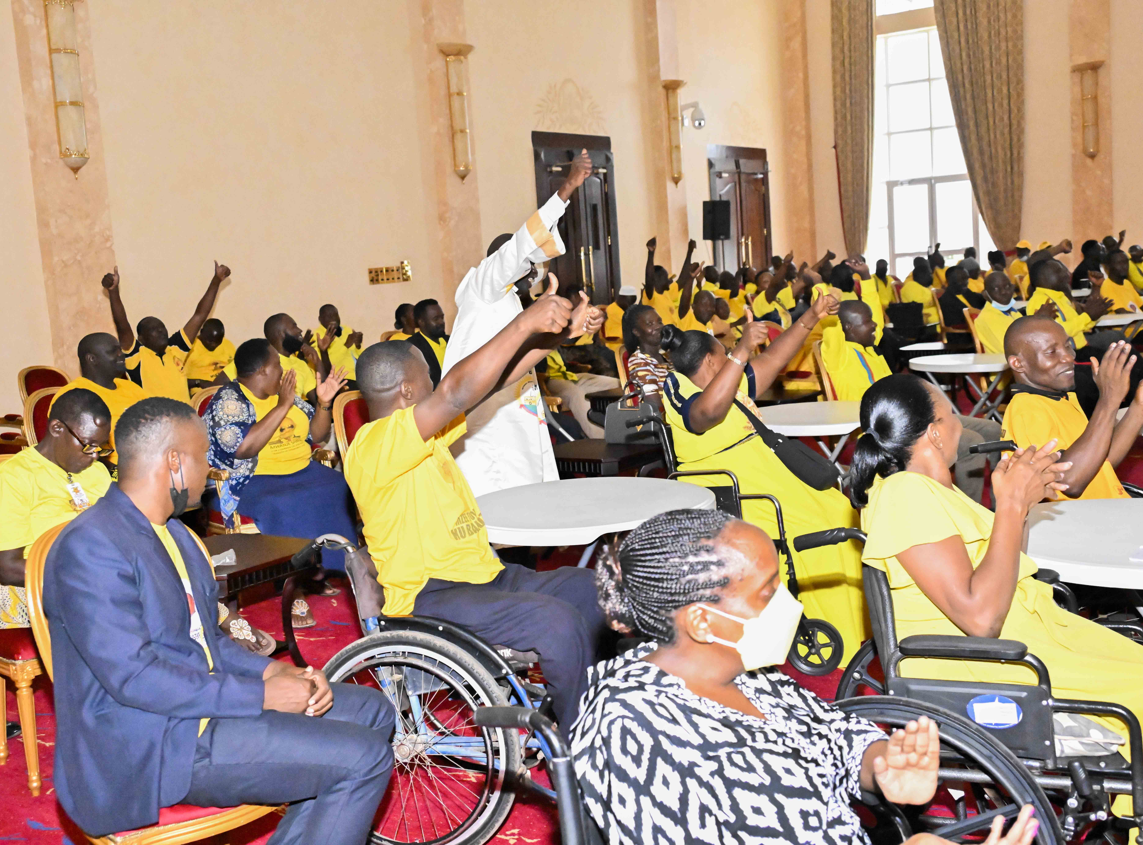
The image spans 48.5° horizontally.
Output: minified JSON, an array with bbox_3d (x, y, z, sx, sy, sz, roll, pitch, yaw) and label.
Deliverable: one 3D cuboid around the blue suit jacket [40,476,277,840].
[{"bbox_3d":[-0.842,0.443,2.550,0.450,0.650,0.490,-2,7,12],"label":"blue suit jacket"}]

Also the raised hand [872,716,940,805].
[{"bbox_3d":[0.481,0.485,1.820,0.090,0.140,0.060,-3,8,9],"label":"raised hand"}]

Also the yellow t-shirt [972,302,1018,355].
[{"bbox_3d":[2.682,-0.499,7.900,0.290,0.540,0.450,2,10,38],"label":"yellow t-shirt"}]

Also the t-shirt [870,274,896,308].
[{"bbox_3d":[3.686,-1.524,15.000,0.410,0.490,0.250,-8,8,-30],"label":"t-shirt"}]

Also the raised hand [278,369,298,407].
[{"bbox_3d":[-1.198,-0.146,5.350,0.080,0.170,0.050,15,6,20],"label":"raised hand"}]

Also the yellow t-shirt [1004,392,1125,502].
[{"bbox_3d":[1.512,0.144,3.850,0.360,0.540,0.480,1,10,35],"label":"yellow t-shirt"}]

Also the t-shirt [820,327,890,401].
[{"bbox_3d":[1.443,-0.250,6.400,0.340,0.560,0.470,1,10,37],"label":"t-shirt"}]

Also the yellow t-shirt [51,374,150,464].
[{"bbox_3d":[-2.420,0.020,6.500,0.310,0.540,0.490,1,9,37],"label":"yellow t-shirt"}]

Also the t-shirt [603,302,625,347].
[{"bbox_3d":[0.426,-0.793,10.800,0.320,0.560,0.450,1,10,35],"label":"t-shirt"}]

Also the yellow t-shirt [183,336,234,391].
[{"bbox_3d":[-2.542,-0.331,8.900,0.280,0.520,0.430,3,10,44],"label":"yellow t-shirt"}]

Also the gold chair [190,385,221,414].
[{"bbox_3d":[-1.414,0.392,5.700,0.580,1.050,0.620,-9,9,-32],"label":"gold chair"}]

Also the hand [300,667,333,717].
[{"bbox_3d":[-0.533,0.559,2.640,0.100,0.120,0.090,0,9,30],"label":"hand"}]

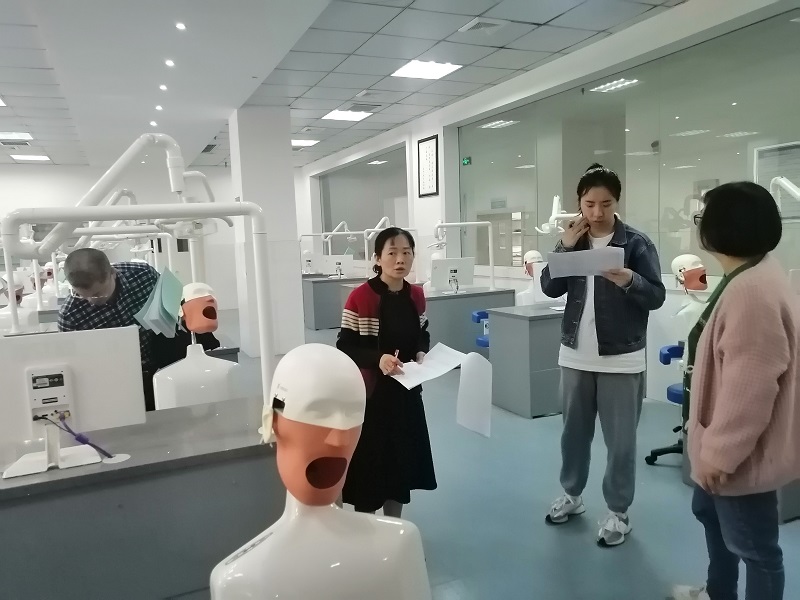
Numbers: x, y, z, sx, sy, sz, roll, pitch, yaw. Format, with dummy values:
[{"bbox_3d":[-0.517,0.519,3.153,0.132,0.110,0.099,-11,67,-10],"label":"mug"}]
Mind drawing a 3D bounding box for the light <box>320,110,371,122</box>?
[{"bbox_3d":[-0.695,-2.503,8.109,0.600,0.070,0.600,-5,7,-23],"label":"light"}]

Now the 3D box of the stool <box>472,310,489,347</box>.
[{"bbox_3d":[0.885,0.464,5.716,0.540,0.700,0.540,-3,6,-7],"label":"stool"}]

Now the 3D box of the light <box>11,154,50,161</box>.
[{"bbox_3d":[-6.634,-2.554,10.794,0.600,0.050,0.600,-5,7,-24],"label":"light"}]

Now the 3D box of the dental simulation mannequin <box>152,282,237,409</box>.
[{"bbox_3d":[-0.907,0.232,2.685,0.390,0.610,0.260,-5,7,-24],"label":"dental simulation mannequin"}]

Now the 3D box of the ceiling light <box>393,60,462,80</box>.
[{"bbox_3d":[0.254,-2.297,5.973,0.600,0.070,0.600,-5,7,-23],"label":"ceiling light"}]

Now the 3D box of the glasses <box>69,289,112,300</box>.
[{"bbox_3d":[-1.222,-0.042,2.380,0.140,0.140,0.045,-5,-35,-27],"label":"glasses"}]

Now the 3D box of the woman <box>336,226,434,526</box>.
[{"bbox_3d":[-0.051,0.390,2.930,0.480,1.500,0.380,-5,7,-25],"label":"woman"}]

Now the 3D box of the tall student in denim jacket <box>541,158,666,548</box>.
[{"bbox_3d":[0.969,0.241,2.890,0.600,1.720,0.440,2,8,33],"label":"tall student in denim jacket"}]

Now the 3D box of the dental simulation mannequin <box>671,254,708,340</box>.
[{"bbox_3d":[1.980,0.012,4.000,0.430,0.630,0.270,-6,7,-28],"label":"dental simulation mannequin"}]

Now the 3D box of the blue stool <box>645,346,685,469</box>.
[{"bbox_3d":[1.781,0.643,3.715,0.540,0.700,0.540,-2,6,-1],"label":"blue stool"}]

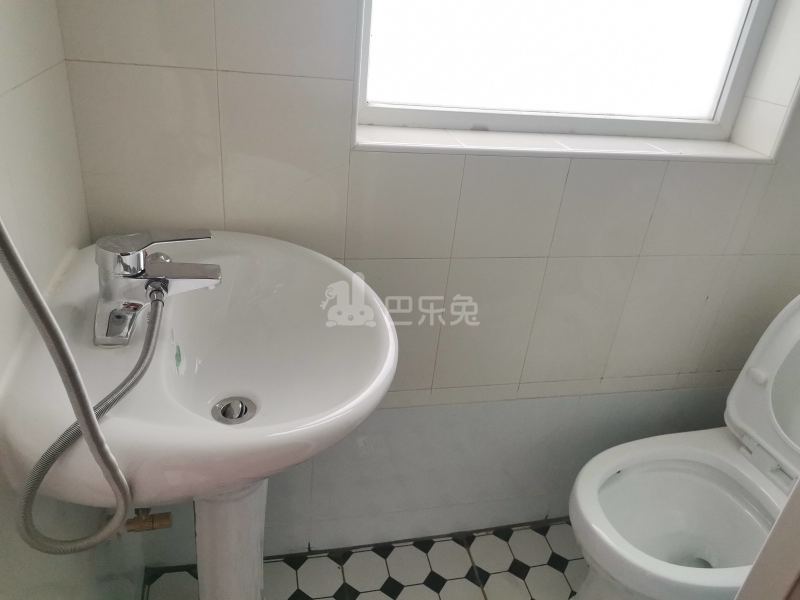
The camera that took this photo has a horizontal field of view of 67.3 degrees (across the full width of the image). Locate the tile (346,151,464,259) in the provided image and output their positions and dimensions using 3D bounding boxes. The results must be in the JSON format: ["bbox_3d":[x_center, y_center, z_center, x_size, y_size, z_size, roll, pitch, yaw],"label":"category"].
[{"bbox_3d":[0.005,-0.162,1.050,0.200,0.193,0.010,-1,29,-14],"label":"tile"}]

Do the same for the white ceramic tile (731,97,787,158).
[{"bbox_3d":[0.726,-0.349,1.209,0.010,0.095,0.118,-1,29,-14],"label":"white ceramic tile"}]

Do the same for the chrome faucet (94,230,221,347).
[{"bbox_3d":[-0.289,-0.031,0.721,0.142,0.105,0.140,-1,29,-14],"label":"chrome faucet"}]

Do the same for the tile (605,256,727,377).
[{"bbox_3d":[0.565,0.040,1.308,0.200,0.300,0.010,-1,29,-14],"label":"tile"}]

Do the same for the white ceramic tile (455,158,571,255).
[{"bbox_3d":[0.199,-0.167,1.097,0.200,0.193,0.010,-1,29,-14],"label":"white ceramic tile"}]

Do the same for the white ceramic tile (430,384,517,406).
[{"bbox_3d":[0.161,0.200,1.292,0.200,0.042,0.010,-1,29,-14],"label":"white ceramic tile"}]

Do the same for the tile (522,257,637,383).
[{"bbox_3d":[0.371,0.045,1.260,0.200,0.300,0.010,-1,29,-14],"label":"tile"}]

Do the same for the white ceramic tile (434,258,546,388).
[{"bbox_3d":[0.177,0.049,1.213,0.200,0.300,0.010,-2,29,-14],"label":"white ceramic tile"}]

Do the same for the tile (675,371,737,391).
[{"bbox_3d":[0.744,0.185,1.435,0.200,0.042,0.010,-1,29,-14],"label":"tile"}]

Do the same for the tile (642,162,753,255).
[{"bbox_3d":[0.588,-0.177,1.193,0.200,0.193,0.010,-1,29,-14],"label":"tile"}]

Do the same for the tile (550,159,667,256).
[{"bbox_3d":[0.394,-0.172,1.145,0.200,0.193,0.010,-1,29,-14],"label":"tile"}]

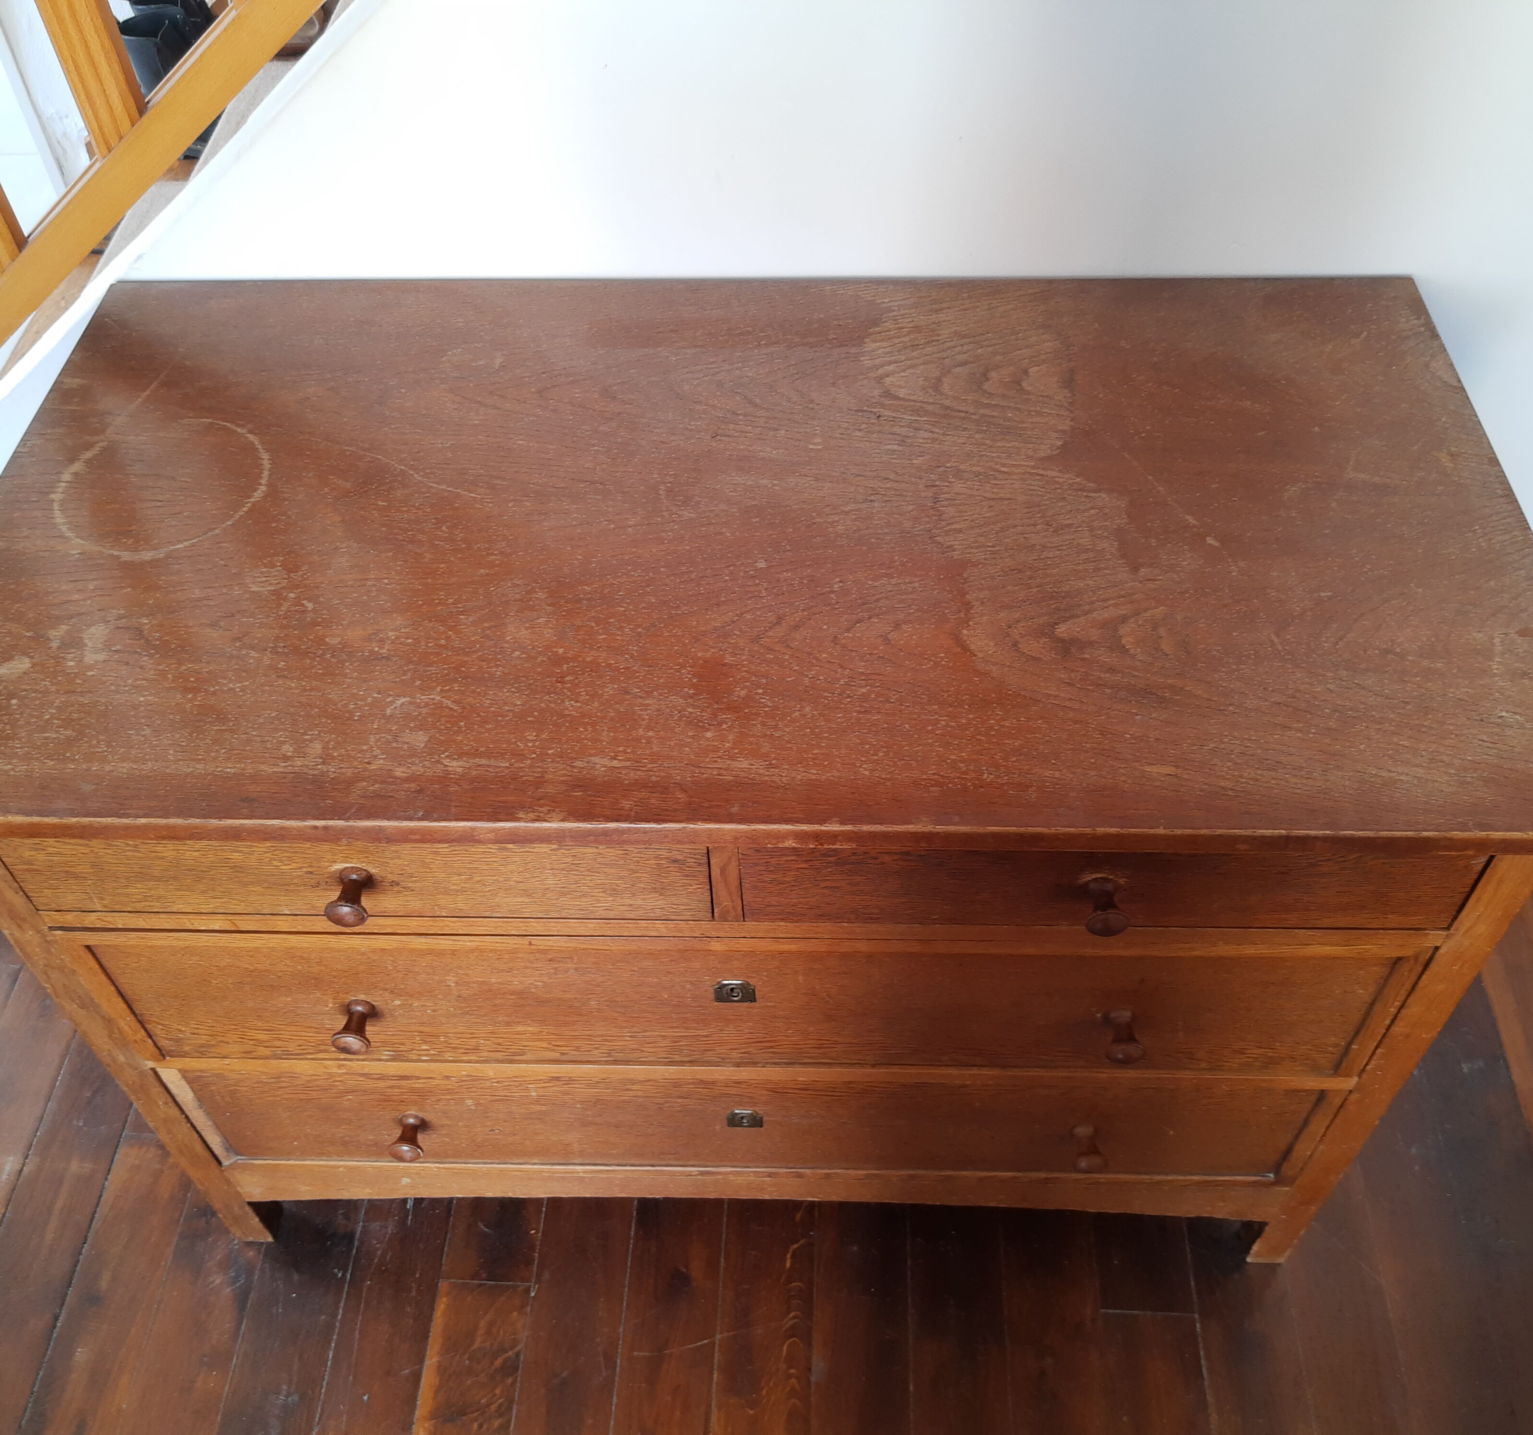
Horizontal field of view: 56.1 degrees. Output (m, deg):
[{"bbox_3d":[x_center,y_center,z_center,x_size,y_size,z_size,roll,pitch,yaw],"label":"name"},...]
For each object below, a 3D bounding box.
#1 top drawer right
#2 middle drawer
[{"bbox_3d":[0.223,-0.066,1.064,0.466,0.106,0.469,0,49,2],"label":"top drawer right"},{"bbox_3d":[-0.014,0.044,1.201,0.949,0.194,0.469,0,49,2],"label":"middle drawer"}]

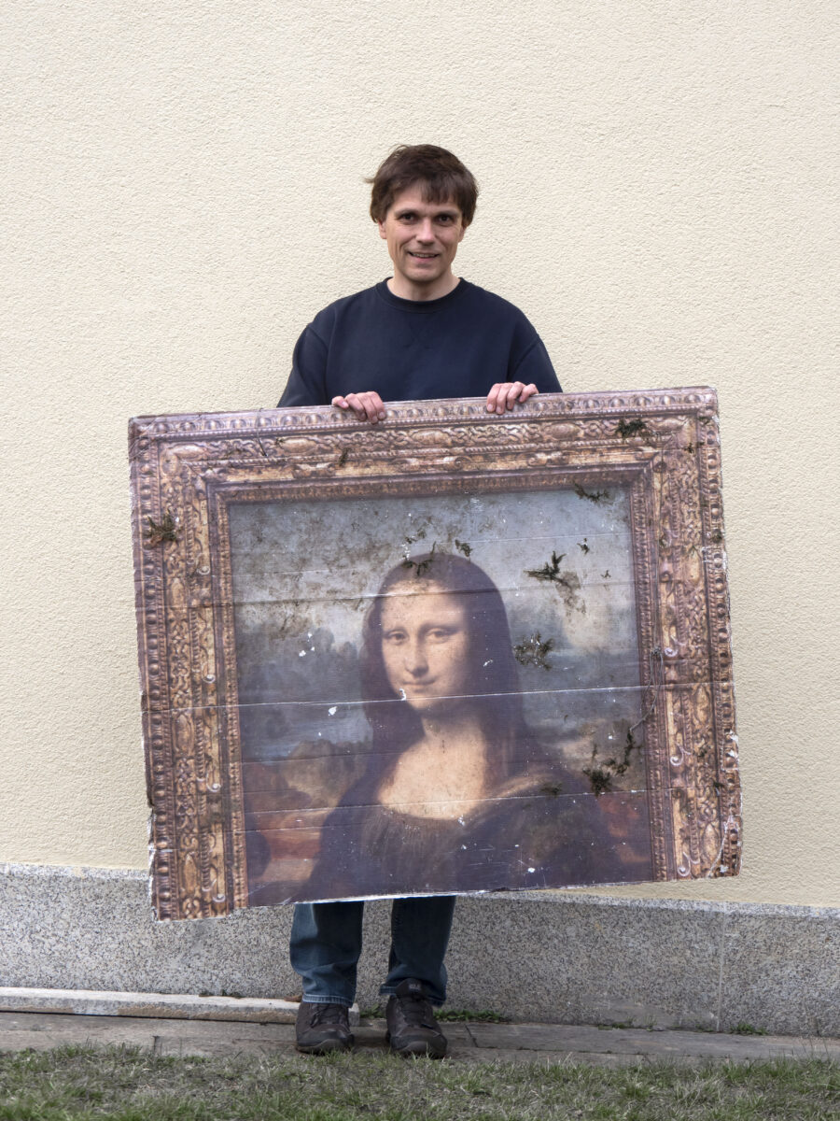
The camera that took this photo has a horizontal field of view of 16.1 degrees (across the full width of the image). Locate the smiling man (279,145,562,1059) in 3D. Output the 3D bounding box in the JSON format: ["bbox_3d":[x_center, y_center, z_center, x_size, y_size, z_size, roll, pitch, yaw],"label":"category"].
[{"bbox_3d":[-0.013,0.069,5.700,0.560,1.735,0.420,3,-1,-2],"label":"smiling man"}]

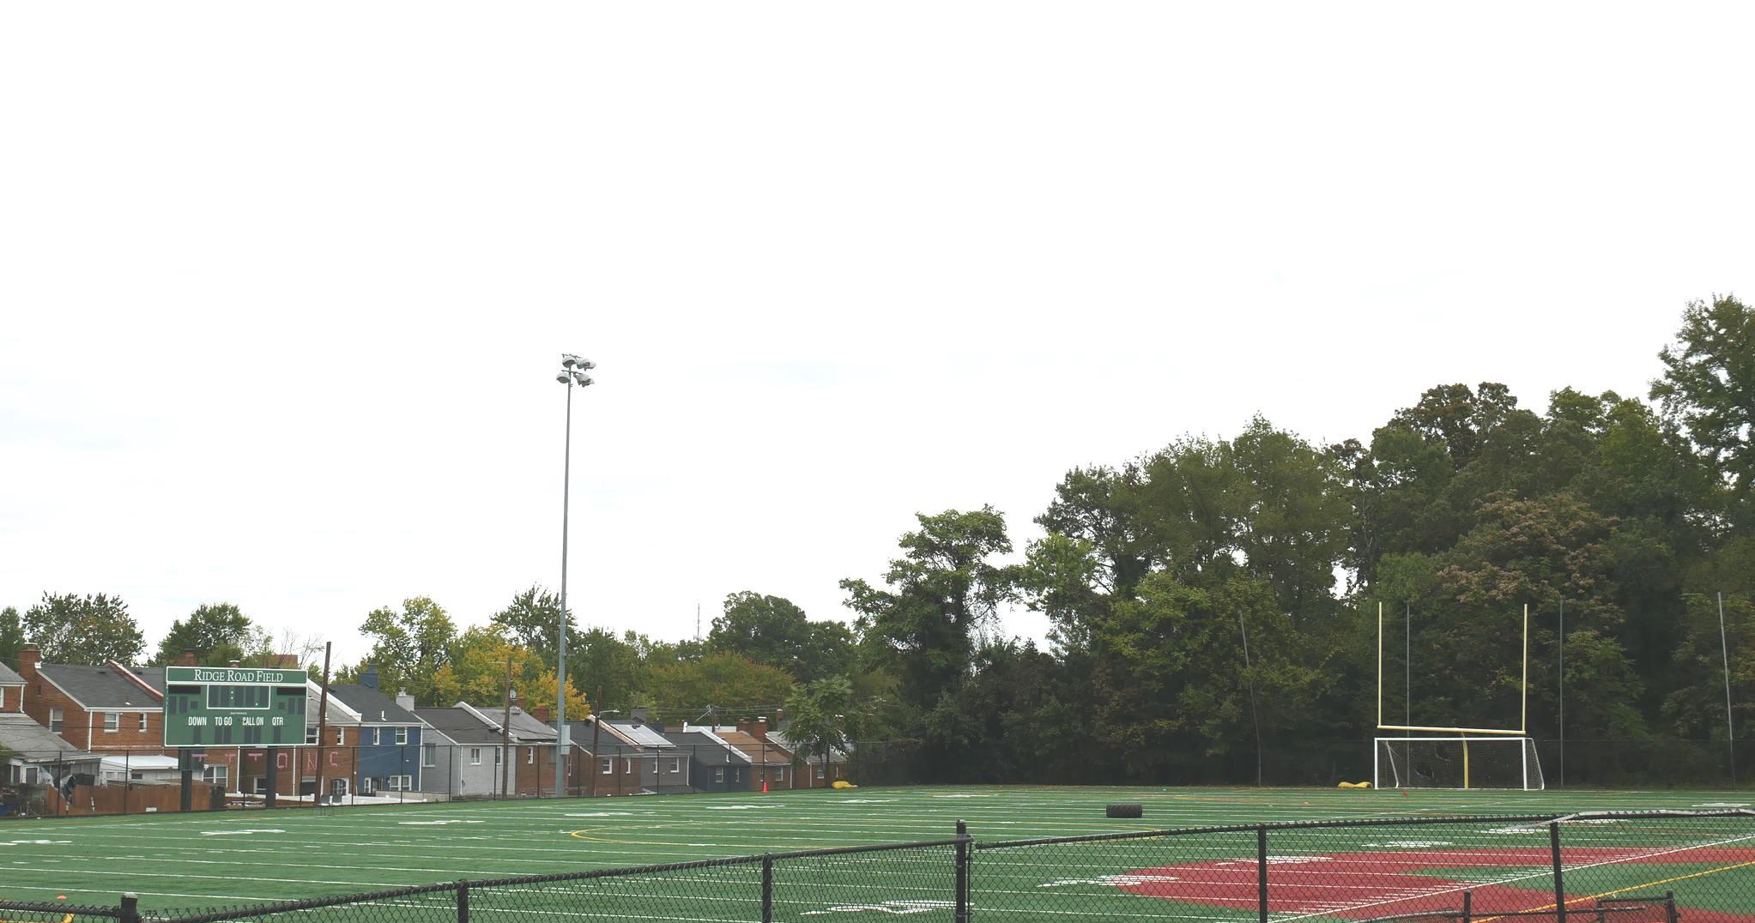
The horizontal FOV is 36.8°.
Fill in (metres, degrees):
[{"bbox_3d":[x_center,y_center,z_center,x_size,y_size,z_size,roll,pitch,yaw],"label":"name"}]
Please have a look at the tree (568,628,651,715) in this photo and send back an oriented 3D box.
[{"bbox_3d":[-19.937,17.557,195.488,6.300,10.500,6.110,1,-6,-6],"label":"tree"}]

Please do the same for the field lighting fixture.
[{"bbox_3d":[-14.707,5.438,126.025,1.000,20.900,2.200,-3,-7,31],"label":"field lighting fixture"}]

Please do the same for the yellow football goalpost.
[{"bbox_3d":[28.404,11.530,128.950,7.350,9.150,2.100,-3,-7,31],"label":"yellow football goalpost"}]

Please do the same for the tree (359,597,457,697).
[{"bbox_3d":[-32.113,15.245,179.414,6.840,12.010,6.640,1,-6,-10],"label":"tree"}]

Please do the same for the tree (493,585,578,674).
[{"bbox_3d":[-25.704,16.113,197.329,6.570,13.750,6.370,1,-6,-7],"label":"tree"}]

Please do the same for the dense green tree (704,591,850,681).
[{"bbox_3d":[-8.772,18.794,231.269,13.410,14.980,13.010,0,-6,-2],"label":"dense green tree"}]

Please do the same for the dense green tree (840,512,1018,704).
[{"bbox_3d":[3.208,11.059,161.188,11.100,16.640,10.770,0,-6,1],"label":"dense green tree"}]

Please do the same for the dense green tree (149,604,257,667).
[{"bbox_3d":[-42.983,14.537,167.457,6.750,11.130,6.540,2,-6,-14],"label":"dense green tree"}]

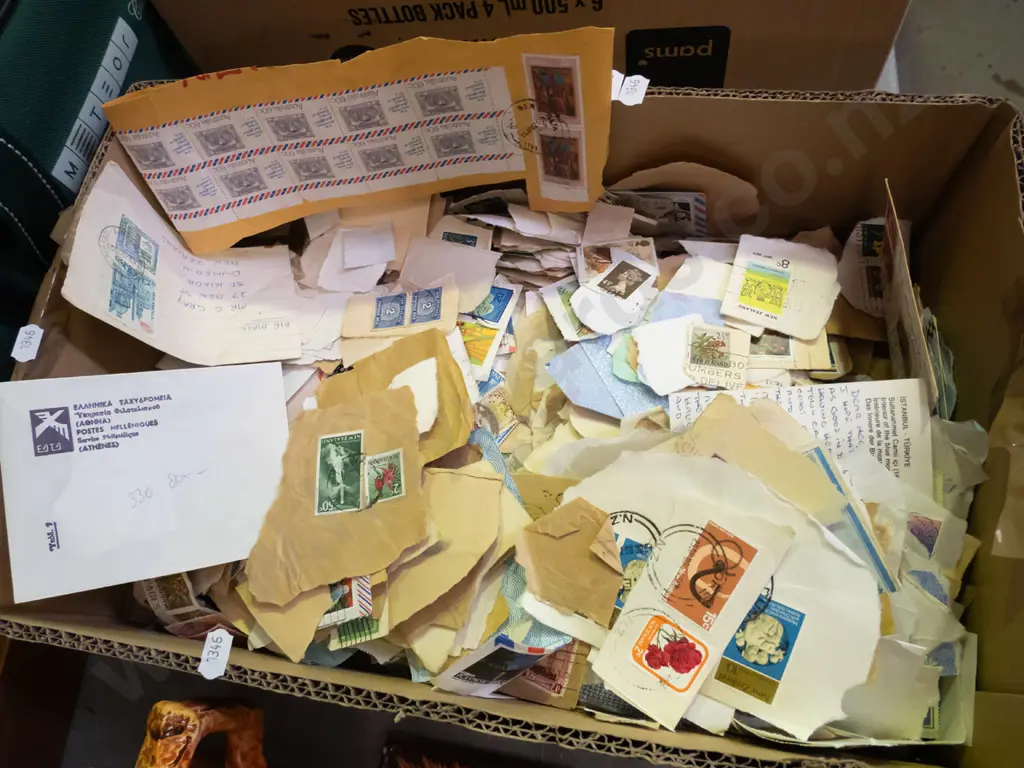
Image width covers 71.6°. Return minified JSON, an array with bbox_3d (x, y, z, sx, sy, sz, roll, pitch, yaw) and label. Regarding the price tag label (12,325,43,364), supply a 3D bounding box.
[{"bbox_3d":[-0.223,-0.019,0.328,0.013,0.001,0.019,7,72,11],"label":"price tag label"}]

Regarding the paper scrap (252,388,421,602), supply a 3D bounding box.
[{"bbox_3d":[-0.089,0.055,0.355,0.096,0.007,0.101,-13,66,7],"label":"paper scrap"}]

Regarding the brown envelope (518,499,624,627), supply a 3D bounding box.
[{"bbox_3d":[0.029,0.076,0.316,0.052,0.004,0.048,24,79,11],"label":"brown envelope"}]

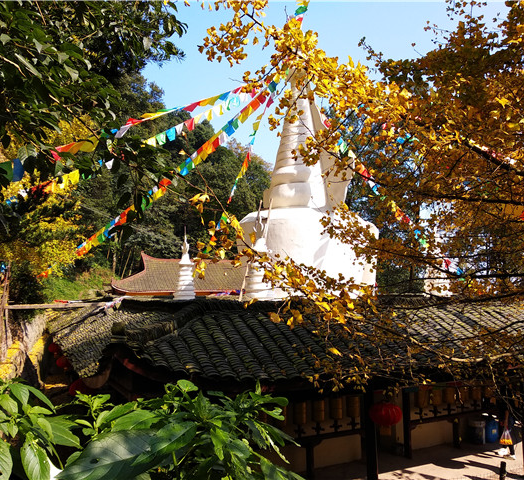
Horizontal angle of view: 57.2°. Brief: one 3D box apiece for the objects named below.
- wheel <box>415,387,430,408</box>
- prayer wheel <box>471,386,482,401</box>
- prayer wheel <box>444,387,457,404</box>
[{"bbox_3d":[3.945,3.901,11.819,0.280,0.450,0.280,0,-7,0],"label":"wheel"},{"bbox_3d":[5.619,4.001,12.643,0.280,0.450,0.280,0,-7,0],"label":"prayer wheel"},{"bbox_3d":[4.782,3.951,12.231,0.280,0.450,0.280,0,-7,0],"label":"prayer wheel"}]

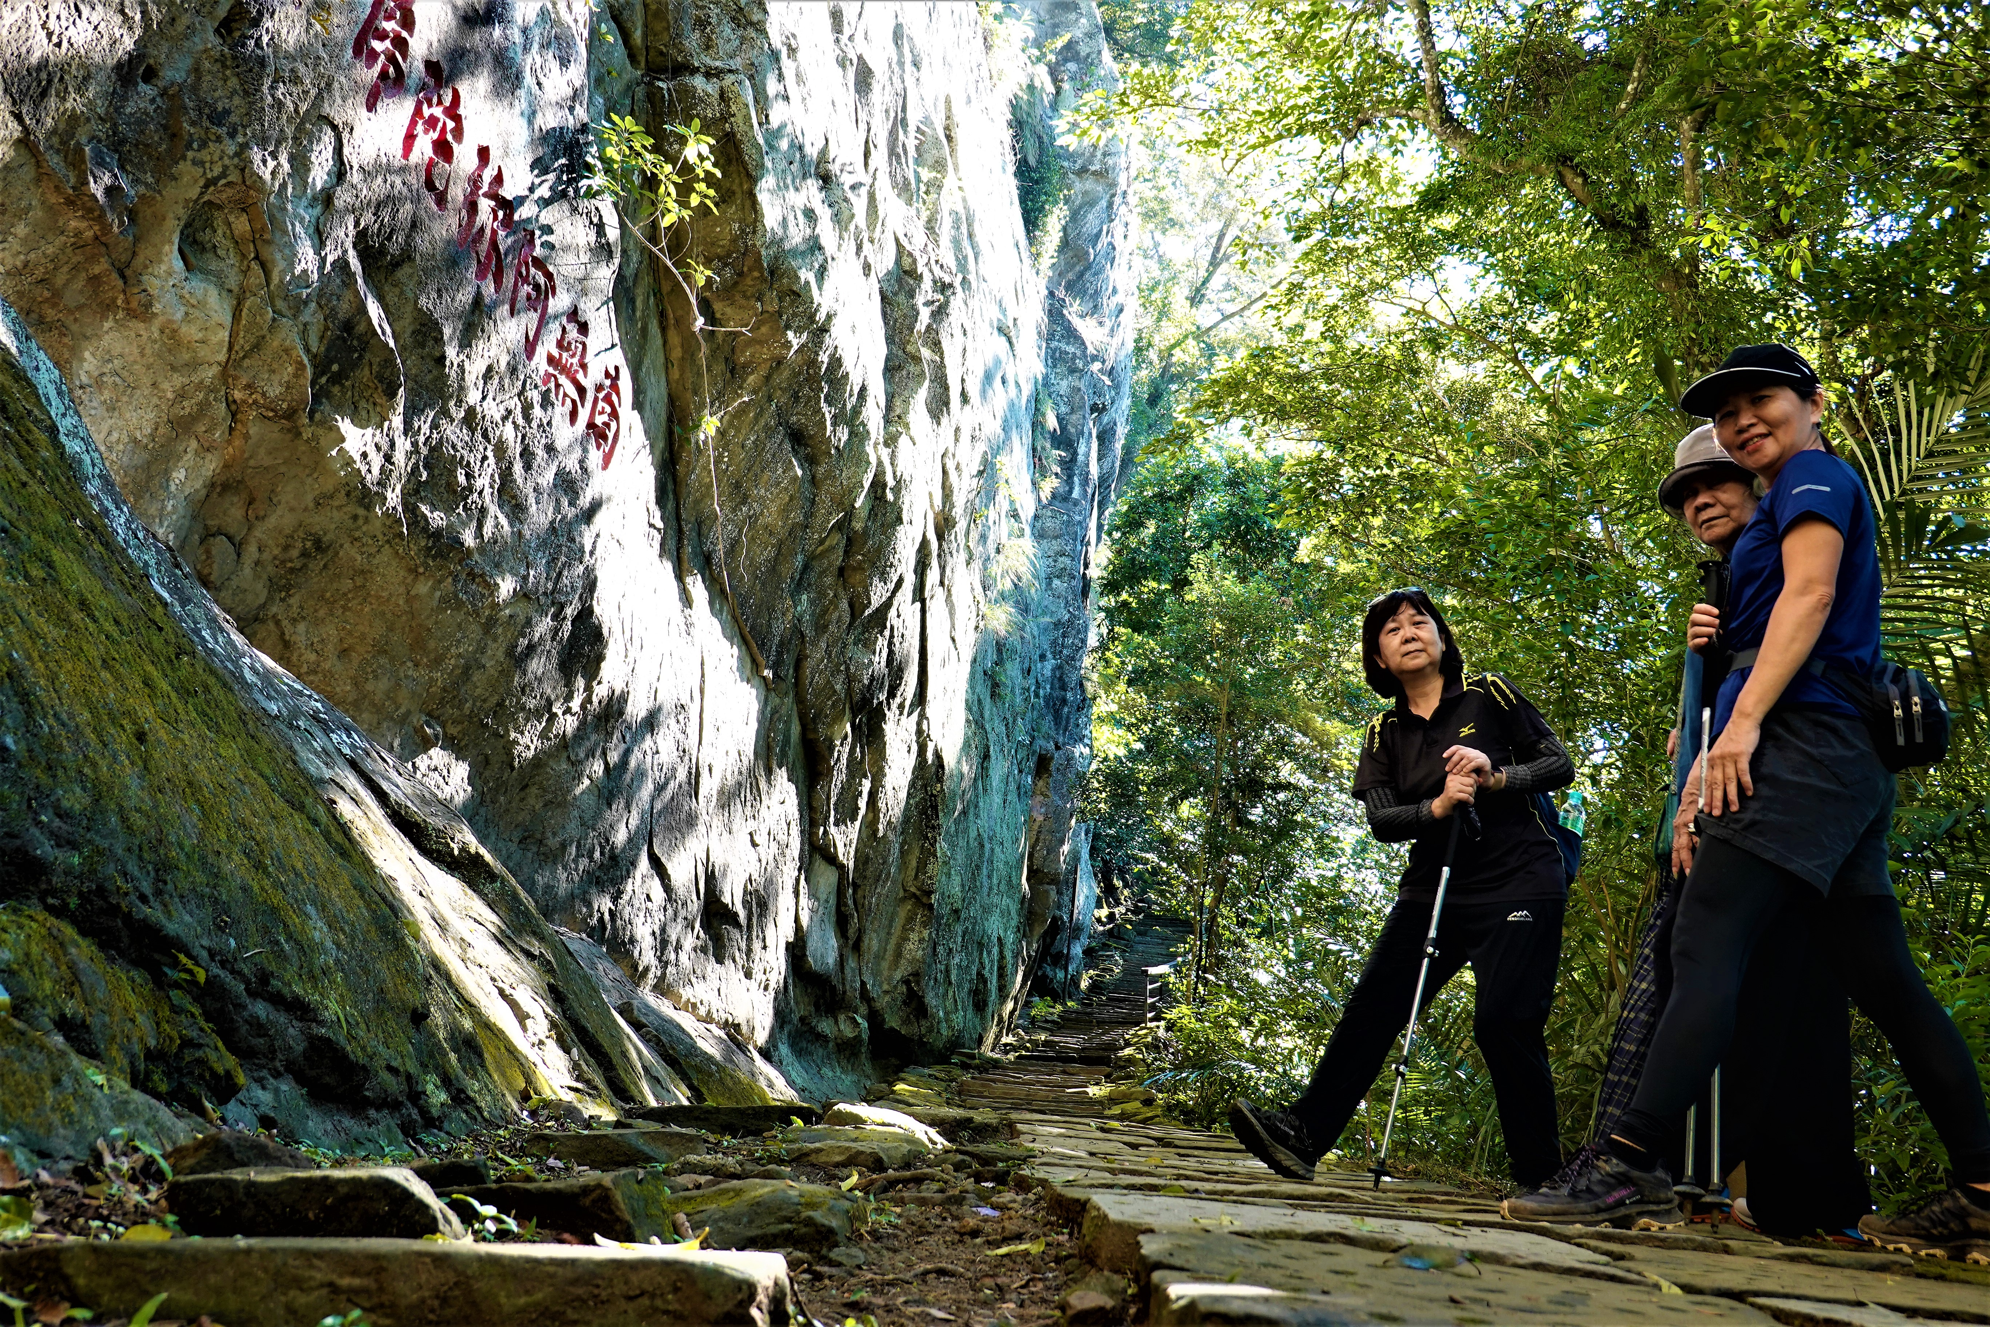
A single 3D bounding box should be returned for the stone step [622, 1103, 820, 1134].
[{"bbox_3d":[-1.030,1.735,7.800,0.740,0.125,0.330,0,-10,0],"label":"stone step"}]

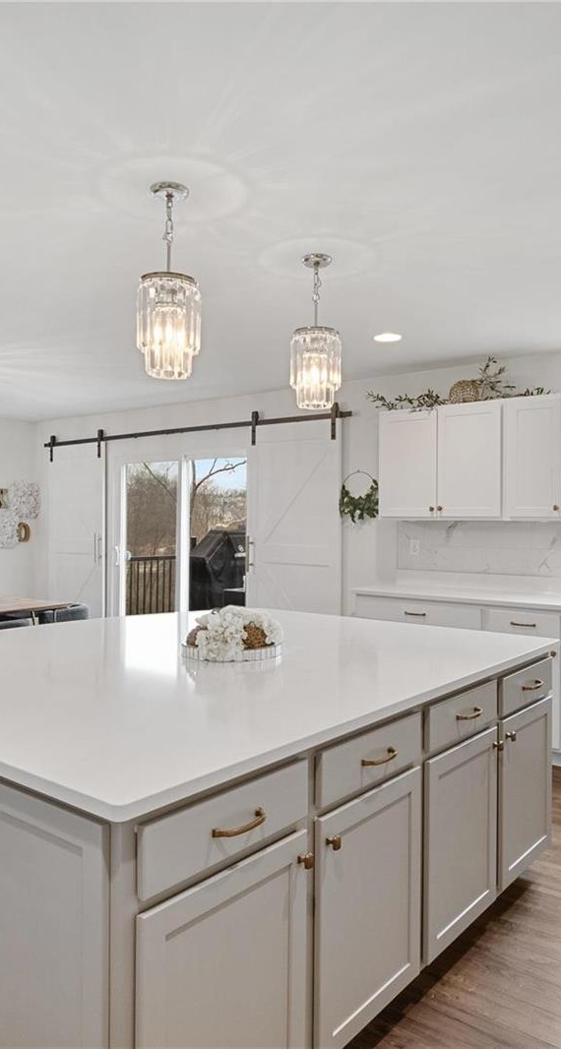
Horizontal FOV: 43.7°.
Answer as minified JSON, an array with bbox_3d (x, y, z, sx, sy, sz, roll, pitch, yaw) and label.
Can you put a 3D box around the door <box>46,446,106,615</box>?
[{"bbox_3d":[-2.202,0.249,7.511,1.000,2.200,0.050,0,0,37],"label":"door"}]

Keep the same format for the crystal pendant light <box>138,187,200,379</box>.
[{"bbox_3d":[-0.359,-0.785,2.260,0.207,0.616,0.207,0,0,0],"label":"crystal pendant light"}]

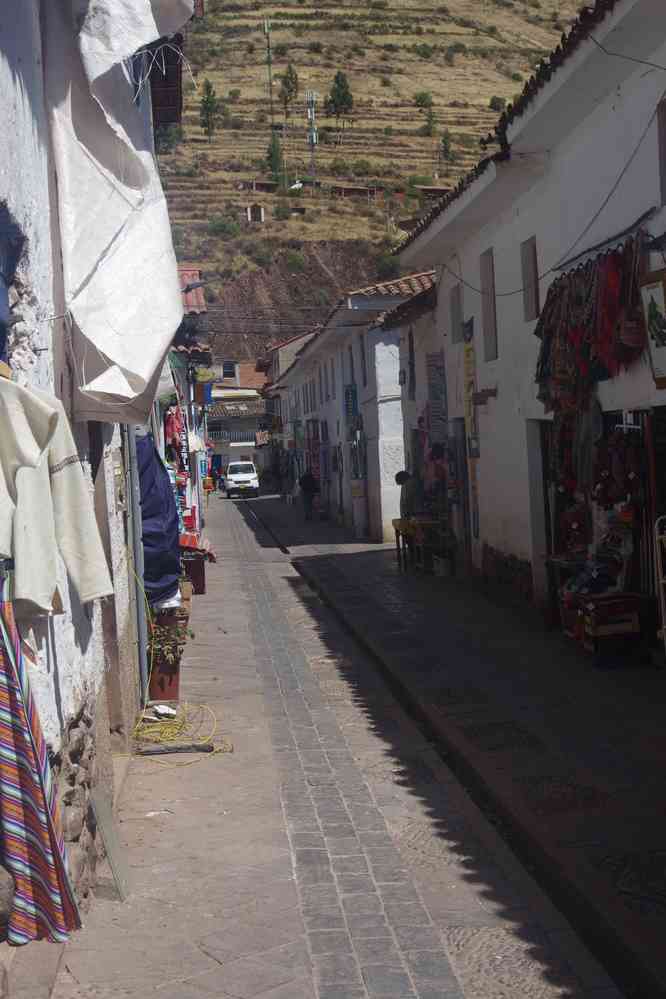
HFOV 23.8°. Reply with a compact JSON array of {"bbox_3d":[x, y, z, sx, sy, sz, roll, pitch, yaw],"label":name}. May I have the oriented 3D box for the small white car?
[{"bbox_3d":[-4.373,-0.947,76.000,1.620,1.780,3.950,-3,2,-4],"label":"small white car"}]

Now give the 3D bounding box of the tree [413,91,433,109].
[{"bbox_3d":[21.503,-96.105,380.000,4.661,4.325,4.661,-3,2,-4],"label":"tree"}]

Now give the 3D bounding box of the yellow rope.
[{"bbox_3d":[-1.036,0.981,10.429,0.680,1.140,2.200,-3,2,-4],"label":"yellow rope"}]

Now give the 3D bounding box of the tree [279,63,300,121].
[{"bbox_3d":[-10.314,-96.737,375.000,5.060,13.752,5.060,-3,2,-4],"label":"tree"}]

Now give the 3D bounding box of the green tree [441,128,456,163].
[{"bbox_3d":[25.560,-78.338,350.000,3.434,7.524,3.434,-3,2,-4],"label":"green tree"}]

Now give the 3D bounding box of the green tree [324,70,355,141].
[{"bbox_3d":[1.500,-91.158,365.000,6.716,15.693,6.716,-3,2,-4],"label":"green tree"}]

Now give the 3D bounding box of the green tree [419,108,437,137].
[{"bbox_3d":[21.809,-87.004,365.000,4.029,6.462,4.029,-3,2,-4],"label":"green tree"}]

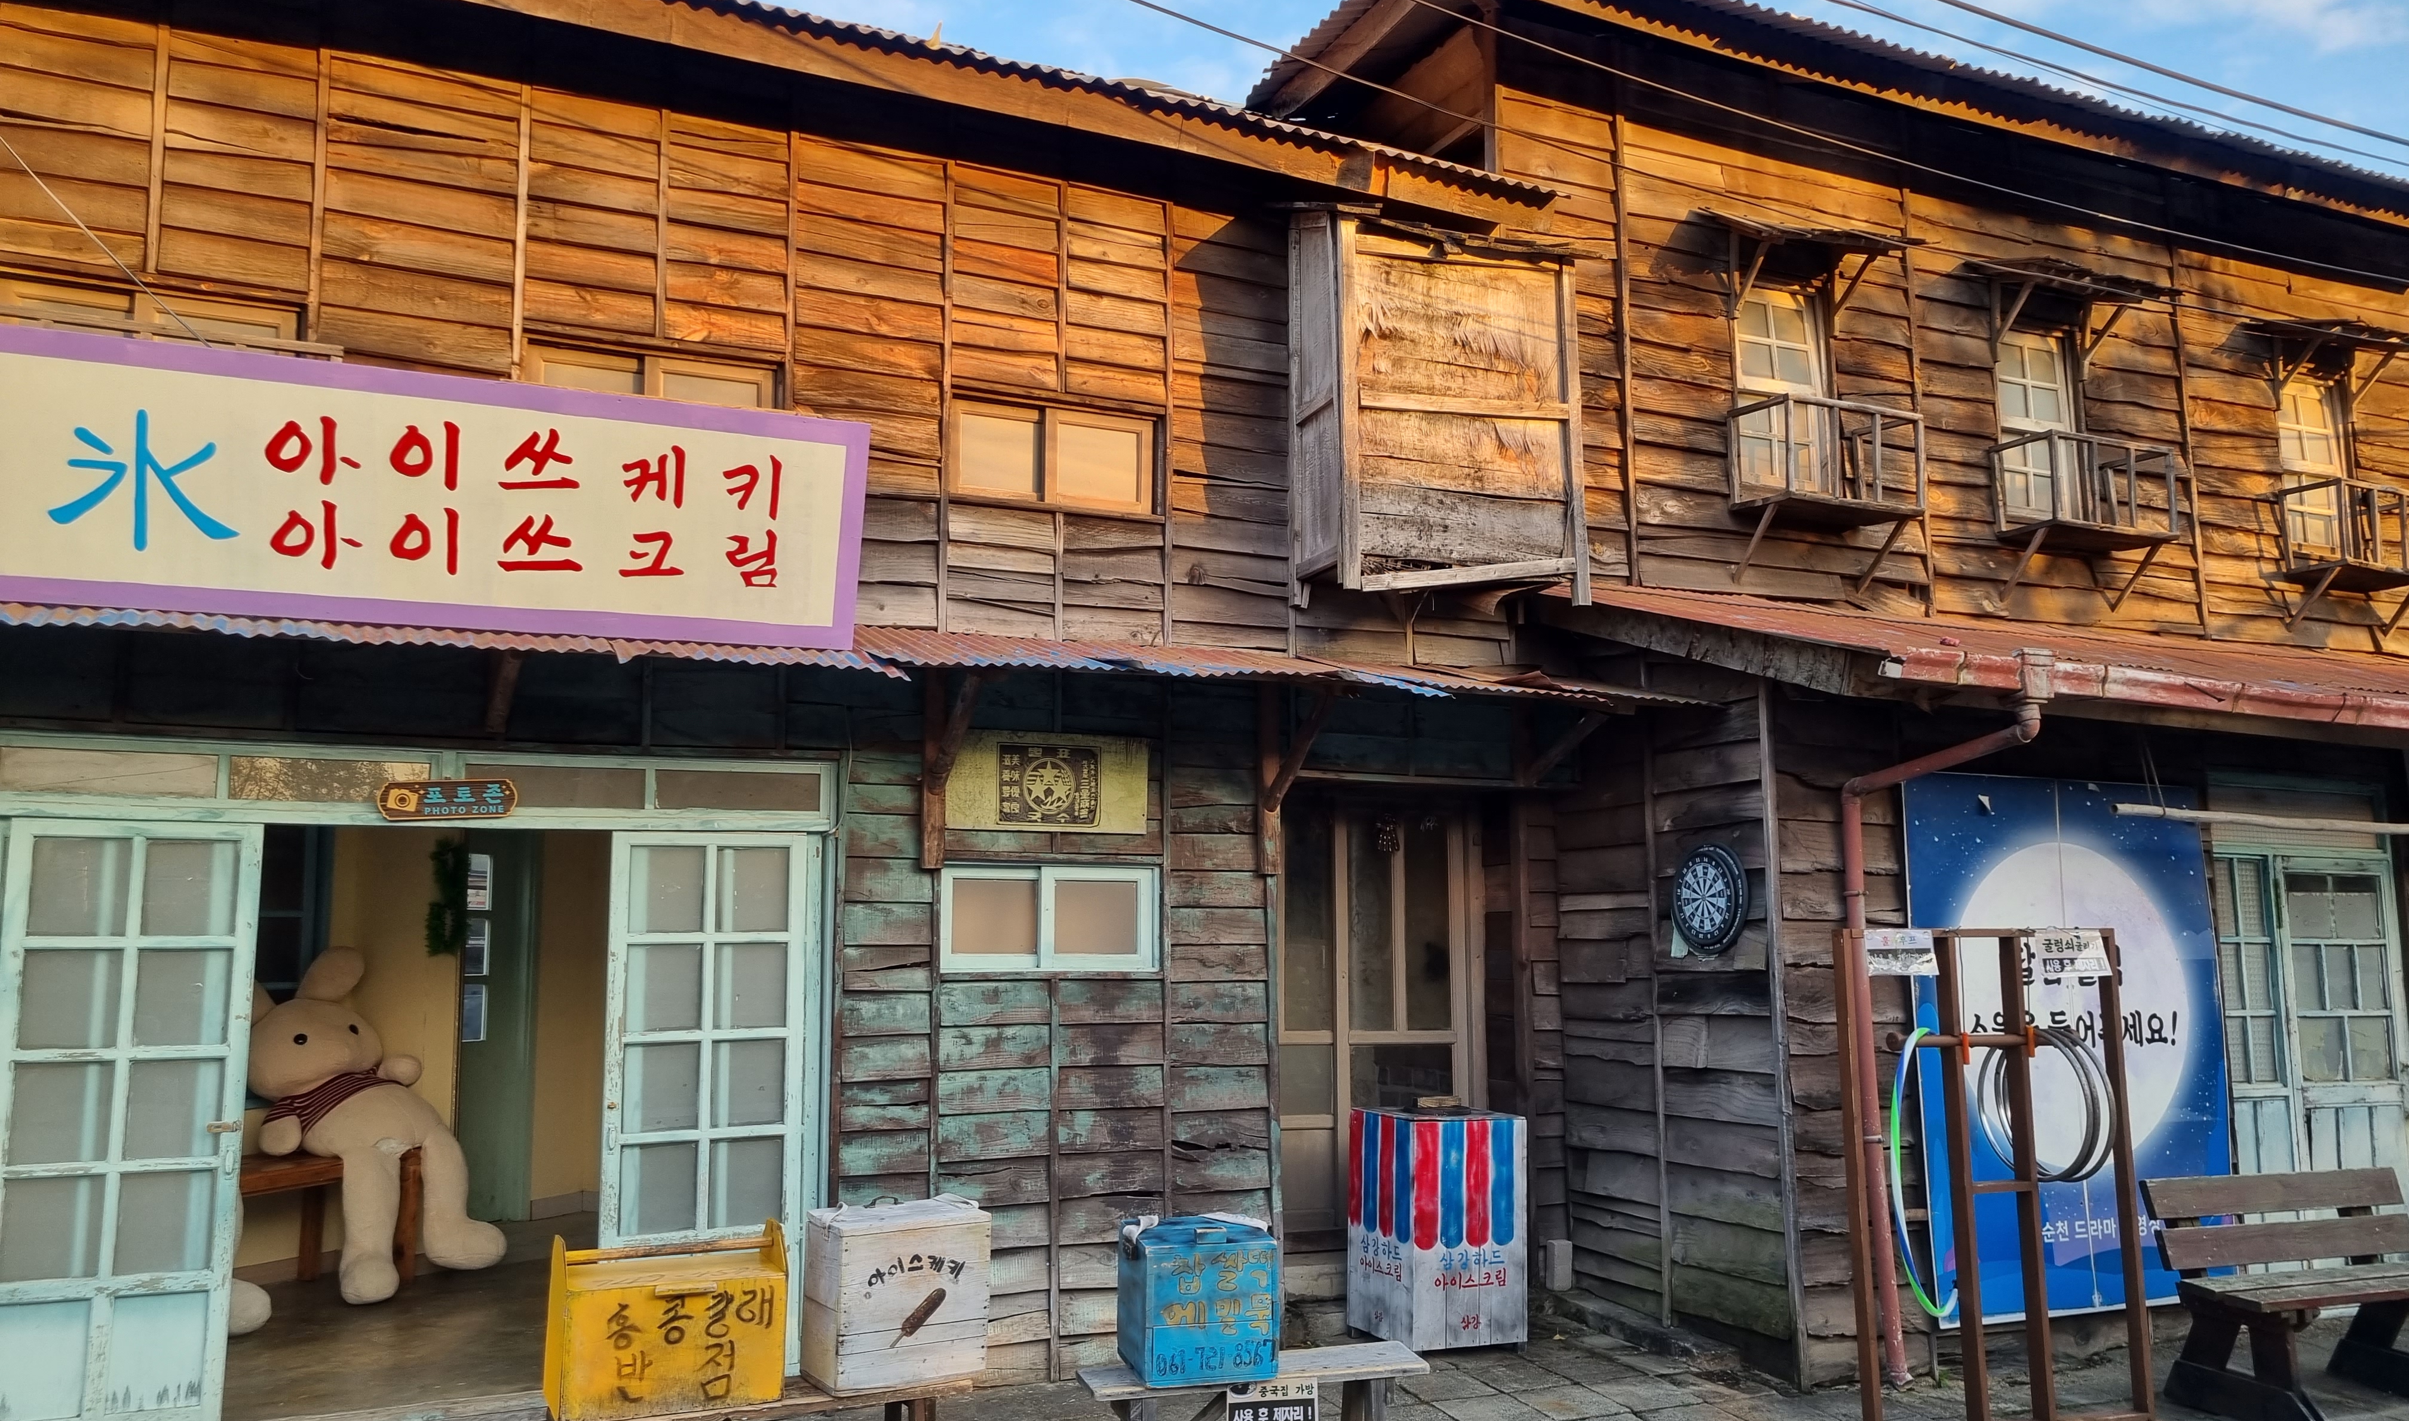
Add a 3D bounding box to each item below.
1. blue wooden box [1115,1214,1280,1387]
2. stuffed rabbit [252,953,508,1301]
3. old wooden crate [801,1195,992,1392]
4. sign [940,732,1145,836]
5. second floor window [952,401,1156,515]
[{"bbox_3d":[-0.017,1.574,4.849,0.350,0.355,0.375,1,-8,-15],"label":"blue wooden box"},{"bbox_3d":[-3.583,1.751,7.793,0.760,1.400,0.820,-4,-8,28],"label":"stuffed rabbit"},{"bbox_3d":[-0.790,1.487,4.631,0.395,0.400,0.280,4,-8,-30],"label":"old wooden crate"},{"bbox_3d":[-0.565,0.272,6.754,0.800,0.365,0.030,3,-8,-26],"label":"sign"},{"bbox_3d":[-0.564,-0.971,6.964,0.846,0.400,0.080,3,-8,-26],"label":"second floor window"}]

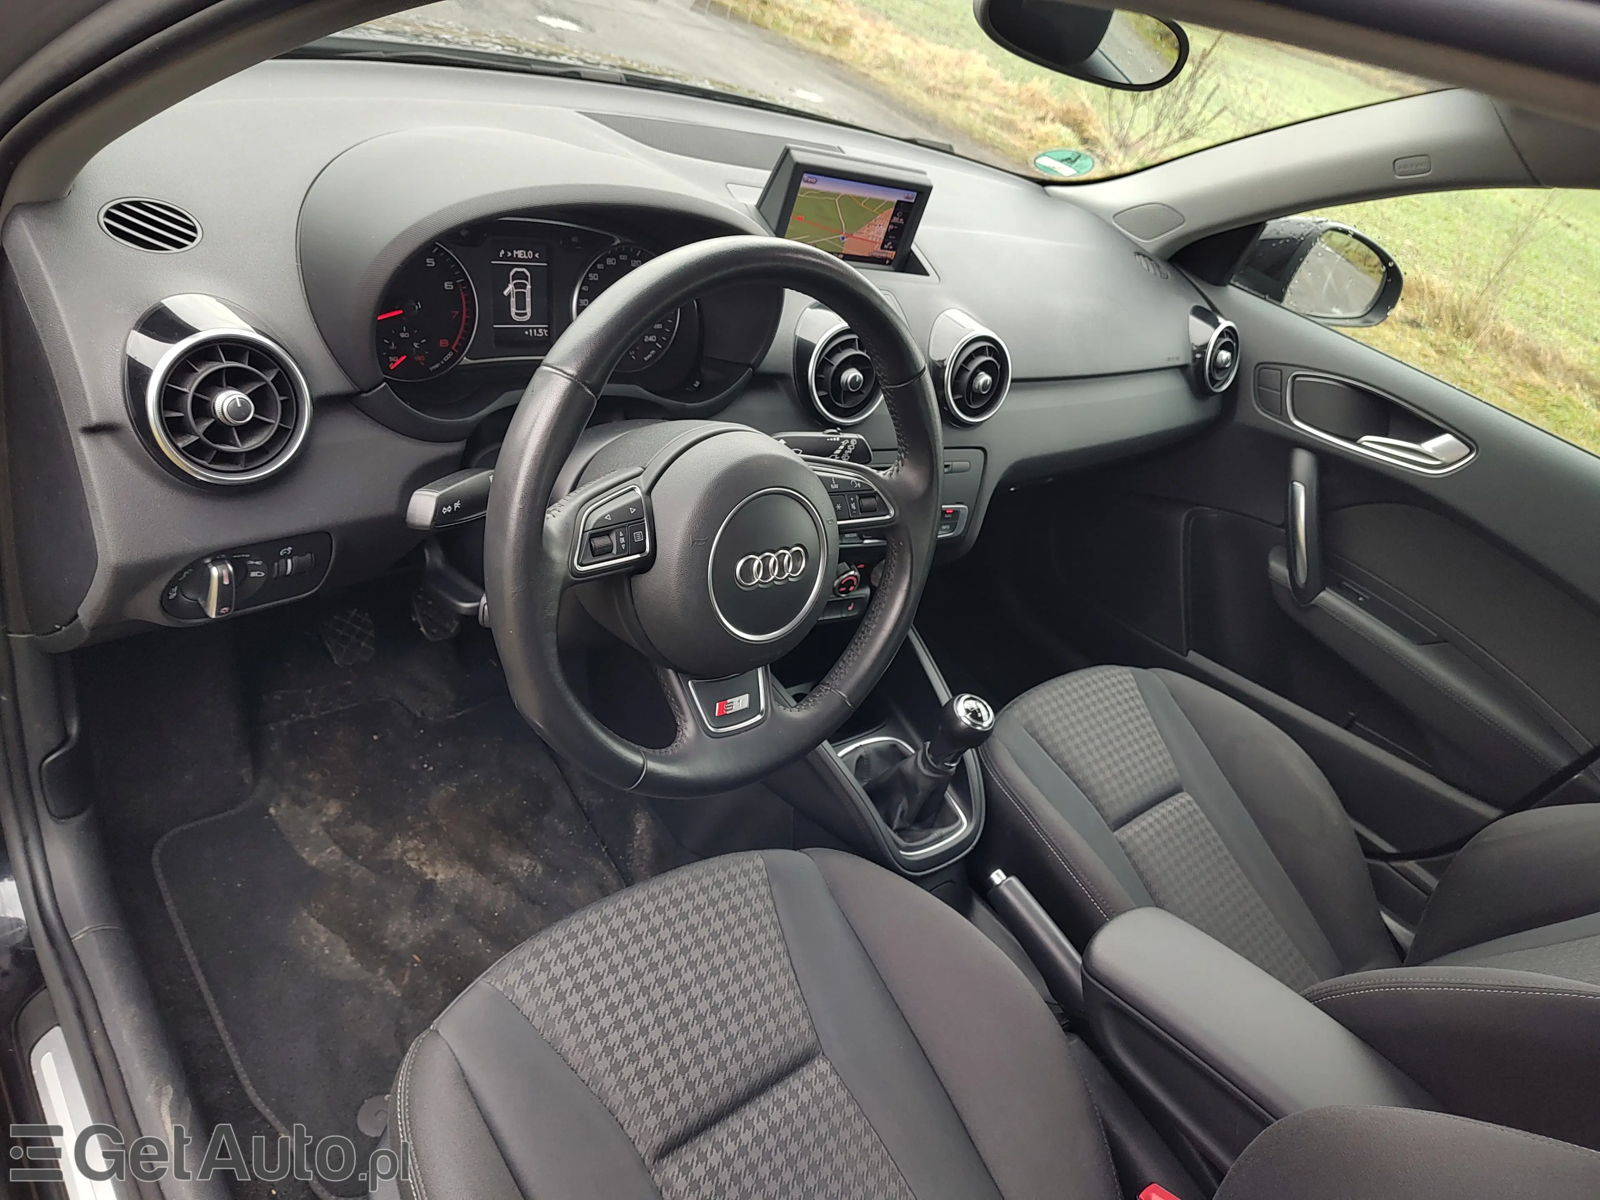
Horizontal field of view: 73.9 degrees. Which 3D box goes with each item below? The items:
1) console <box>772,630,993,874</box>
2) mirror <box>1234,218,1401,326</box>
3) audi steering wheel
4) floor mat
[{"bbox_3d":[0.090,0.147,1.161,0.200,0.160,0.280,-13,47,-41],"label":"console"},{"bbox_3d":[0.753,-0.476,1.516,0.220,0.130,0.125,-5,41,-34],"label":"mirror"},{"bbox_3d":[-0.047,-0.050,0.712,0.370,0.370,0.100,-13,26,-41],"label":"audi steering wheel"},{"bbox_3d":[-0.393,0.300,1.130,0.450,0.030,0.580,-13,47,-41],"label":"floor mat"}]

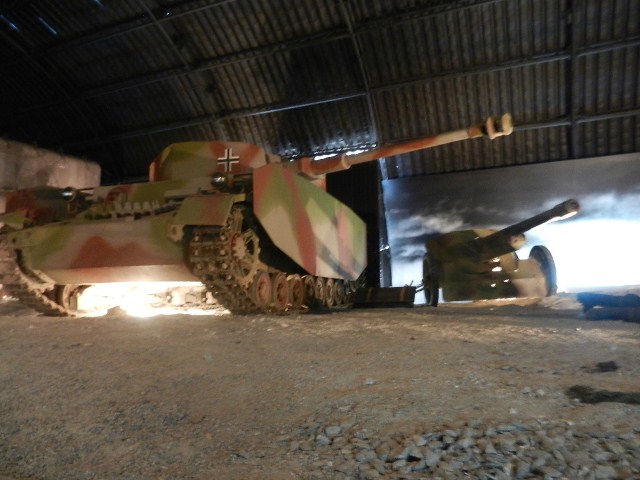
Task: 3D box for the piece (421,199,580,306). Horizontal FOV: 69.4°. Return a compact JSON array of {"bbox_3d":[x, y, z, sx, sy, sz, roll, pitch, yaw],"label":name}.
[{"bbox_3d":[2.660,0.390,7.950,2.100,1.400,4.400,-2,-6,-14],"label":"piece"}]

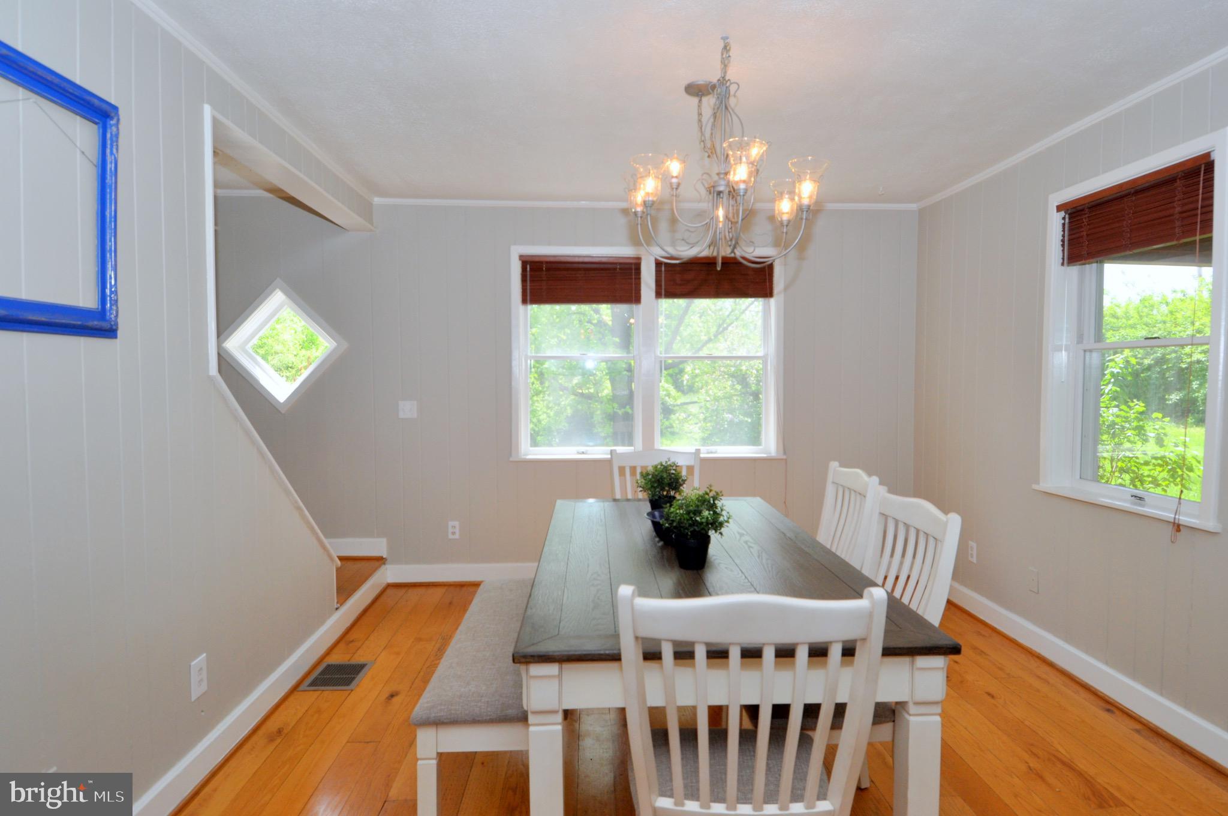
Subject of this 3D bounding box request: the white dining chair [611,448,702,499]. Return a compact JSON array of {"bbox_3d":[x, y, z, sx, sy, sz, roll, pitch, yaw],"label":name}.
[{"bbox_3d":[0.231,0.705,2.886,0.465,0.968,0.550,0,3,-1],"label":"white dining chair"}]

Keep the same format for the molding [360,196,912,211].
[{"bbox_3d":[0.247,-1.289,3.884,3.482,0.045,0.035,-1,3,-3],"label":"molding"}]

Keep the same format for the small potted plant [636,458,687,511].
[{"bbox_3d":[0.194,0.327,2.477,0.205,0.241,0.200,-1,3,-3],"label":"small potted plant"}]

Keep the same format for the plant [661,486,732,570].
[{"bbox_3d":[0.254,0.360,1.890,0.210,0.241,0.205,-1,3,-3],"label":"plant"}]

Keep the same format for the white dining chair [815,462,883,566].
[{"bbox_3d":[0.698,0.727,2.456,0.550,0.968,0.465,-1,3,-3],"label":"white dining chair"}]

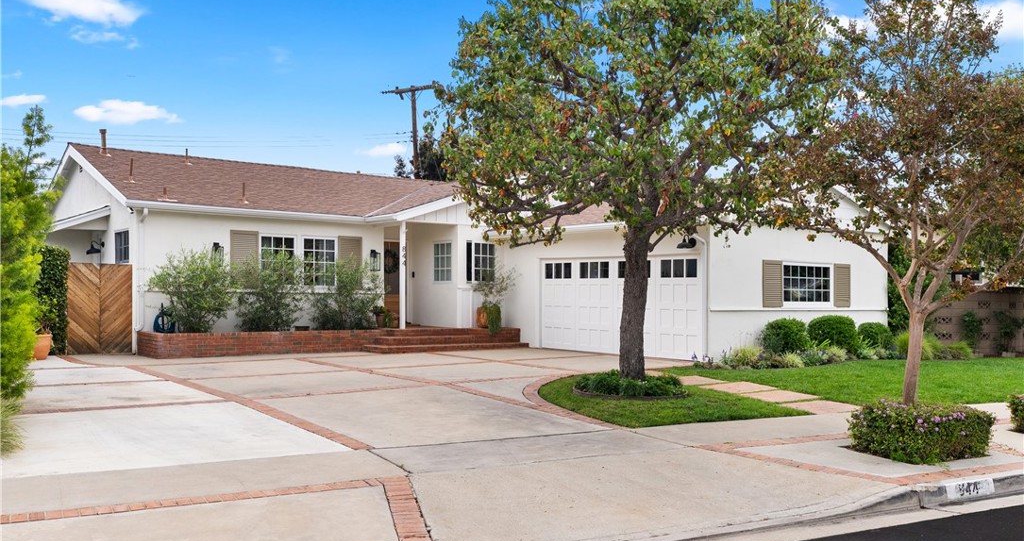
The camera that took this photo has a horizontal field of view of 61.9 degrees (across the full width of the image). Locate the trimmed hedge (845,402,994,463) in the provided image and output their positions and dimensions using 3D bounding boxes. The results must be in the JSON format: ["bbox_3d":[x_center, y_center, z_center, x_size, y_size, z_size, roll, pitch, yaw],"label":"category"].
[{"bbox_3d":[3.877,1.528,8.100,1.000,0.420,0.880,1,-1,-26],"label":"trimmed hedge"}]

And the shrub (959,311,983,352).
[{"bbox_3d":[11.415,1.540,21.200,0.520,1.030,0.480,1,-1,-37],"label":"shrub"}]

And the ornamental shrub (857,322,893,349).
[{"bbox_3d":[8.241,1.534,19.400,0.780,0.740,0.760,1,-1,-37],"label":"ornamental shrub"}]

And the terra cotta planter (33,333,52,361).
[{"bbox_3d":[-8.435,1.380,15.300,0.380,0.460,0.380,1,-1,-37],"label":"terra cotta planter"}]

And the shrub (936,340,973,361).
[{"bbox_3d":[10.474,1.887,20.200,0.780,0.470,0.700,1,-1,-37],"label":"shrub"}]

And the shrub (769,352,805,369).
[{"bbox_3d":[5.211,1.703,16.200,0.640,0.320,0.600,1,-1,-37],"label":"shrub"}]

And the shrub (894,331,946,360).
[{"bbox_3d":[9.526,1.749,19.900,1.080,0.640,0.950,1,-1,-37],"label":"shrub"}]

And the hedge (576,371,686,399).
[{"bbox_3d":[1.652,1.594,11.900,1.500,0.270,1.450,0,-1,0],"label":"hedge"}]

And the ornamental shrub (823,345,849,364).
[{"bbox_3d":[6.710,1.742,17.700,0.500,0.360,0.480,1,-1,-37],"label":"ornamental shrub"}]

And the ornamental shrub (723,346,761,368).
[{"bbox_3d":[4.430,1.657,16.400,0.720,0.410,0.650,1,-1,-37],"label":"ornamental shrub"}]

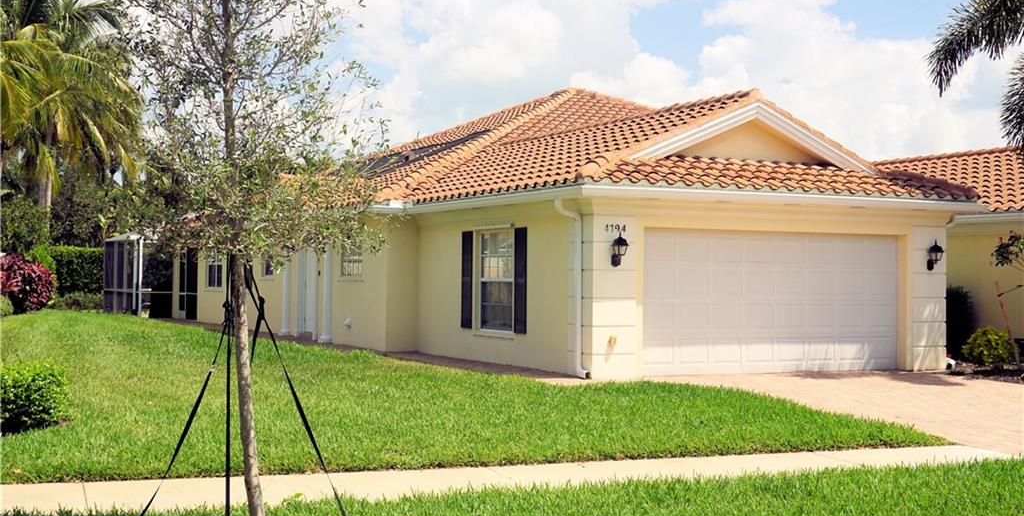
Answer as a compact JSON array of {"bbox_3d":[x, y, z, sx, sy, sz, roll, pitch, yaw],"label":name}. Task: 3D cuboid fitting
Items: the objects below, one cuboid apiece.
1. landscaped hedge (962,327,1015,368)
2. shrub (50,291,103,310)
[{"bbox_3d":[7.934,1.493,20.400,0.820,0.670,0.800,1,-1,-28],"label":"landscaped hedge"},{"bbox_3d":[-15.264,1.505,43.000,1.950,0.630,0.800,1,-1,-28],"label":"shrub"}]

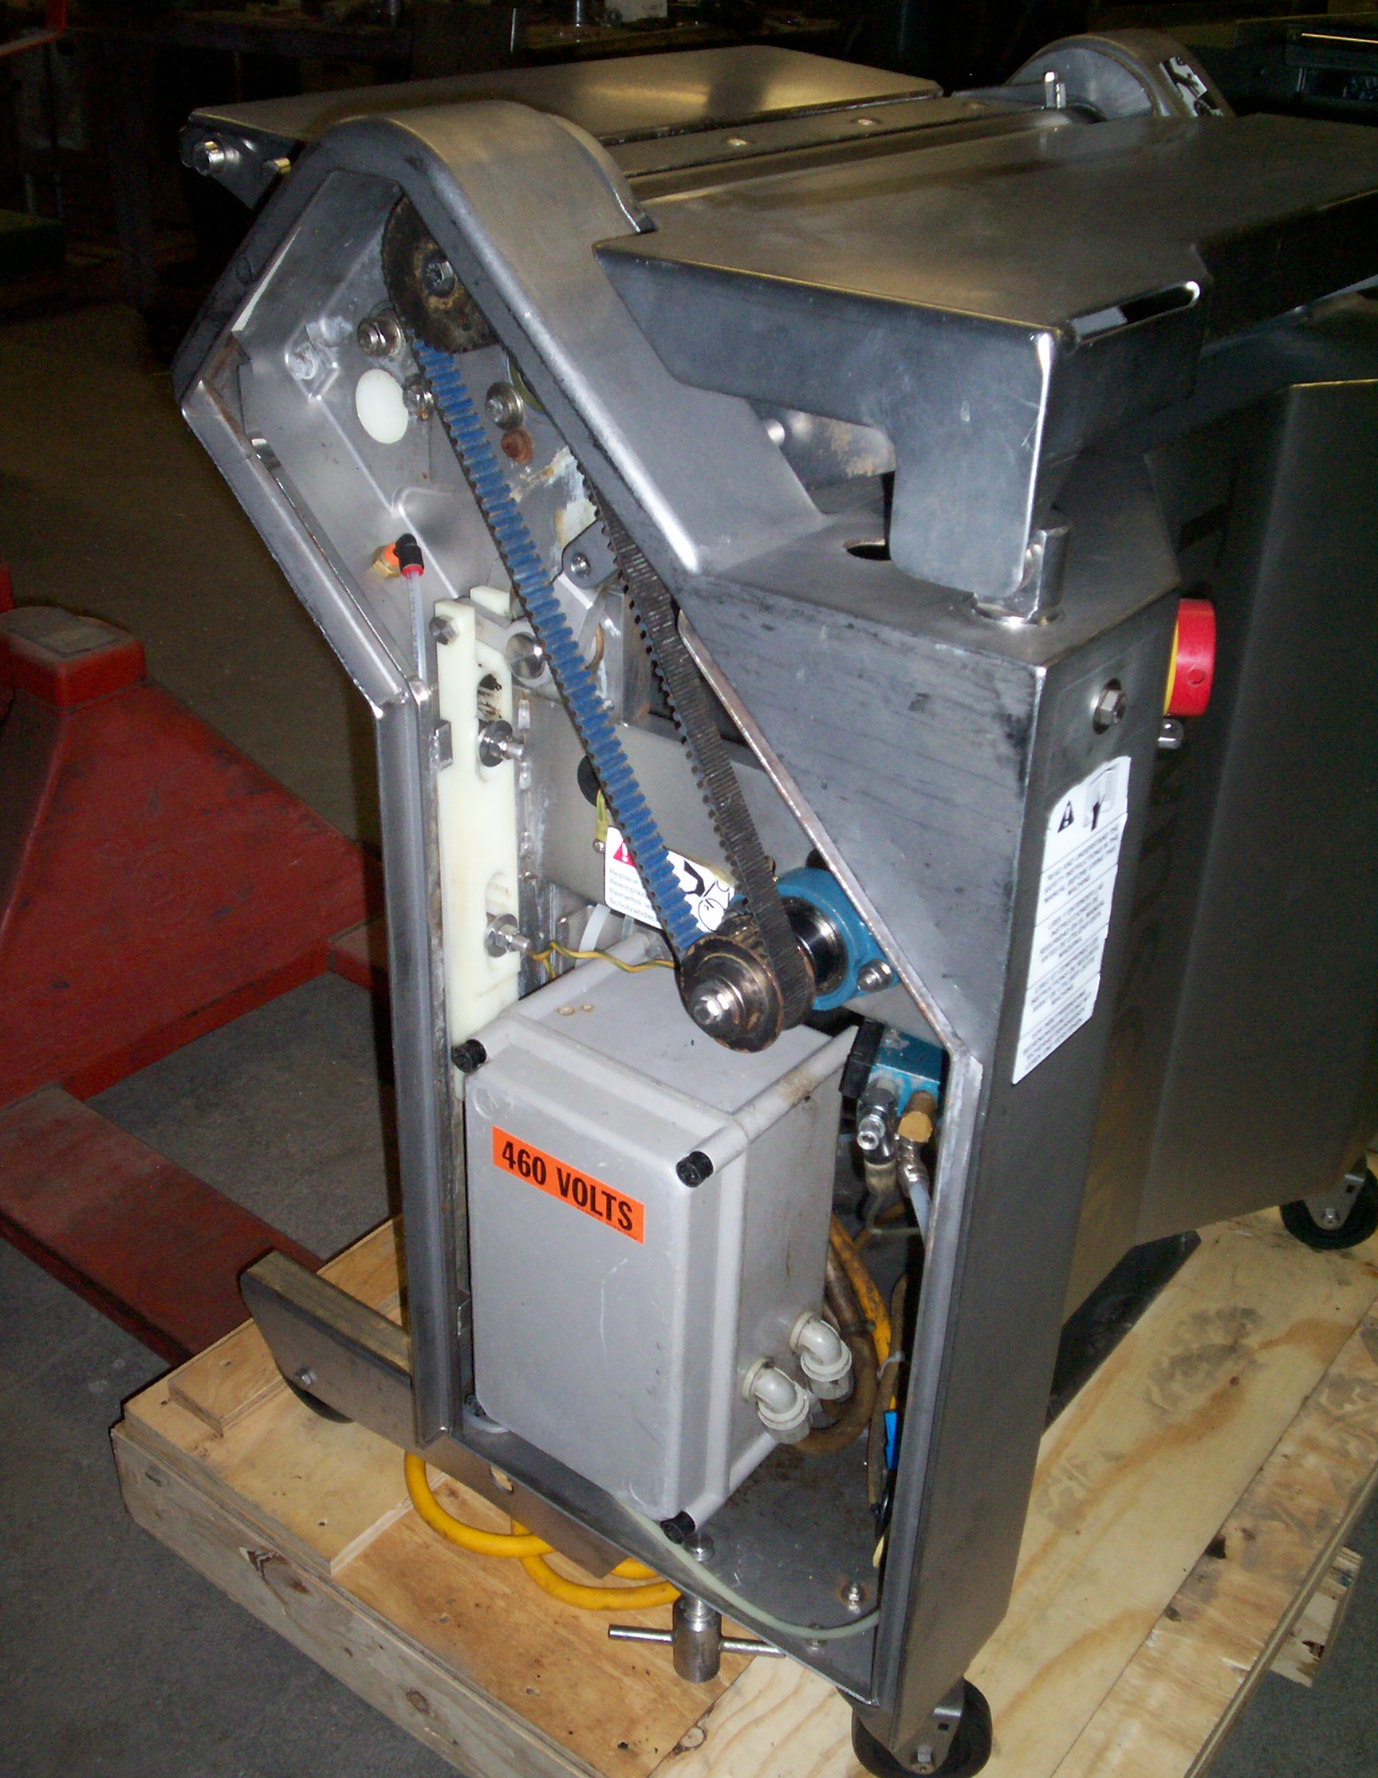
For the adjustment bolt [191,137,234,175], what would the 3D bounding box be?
[{"bbox_3d":[-0.274,-0.421,1.098,0.019,0.019,0.013,22,35,31],"label":"adjustment bolt"}]

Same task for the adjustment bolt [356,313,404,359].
[{"bbox_3d":[-0.166,-0.297,1.025,0.024,0.024,0.018,22,36,31],"label":"adjustment bolt"}]

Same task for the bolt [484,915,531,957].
[{"bbox_3d":[-0.102,0.030,1.113,0.024,0.025,0.025,22,36,31],"label":"bolt"}]

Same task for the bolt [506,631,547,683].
[{"bbox_3d":[-0.087,-0.124,1.029,0.026,0.026,0.010,22,35,31],"label":"bolt"}]

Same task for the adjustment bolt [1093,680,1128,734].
[{"bbox_3d":[0.182,-0.078,0.824,0.008,0.022,0.022,22,35,31],"label":"adjustment bolt"}]

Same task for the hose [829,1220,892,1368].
[{"bbox_3d":[0.108,0.252,1.201,0.048,0.095,0.035,22,35,31],"label":"hose"}]

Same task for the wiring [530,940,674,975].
[{"bbox_3d":[-0.053,0.042,1.159,0.095,0.028,0.030,4,30,4],"label":"wiring"}]

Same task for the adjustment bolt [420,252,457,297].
[{"bbox_3d":[-0.123,-0.301,0.936,0.021,0.021,0.012,22,36,31],"label":"adjustment bolt"}]

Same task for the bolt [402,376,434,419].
[{"bbox_3d":[-0.146,-0.265,1.032,0.022,0.022,0.010,22,35,31],"label":"bolt"}]

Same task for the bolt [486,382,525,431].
[{"bbox_3d":[-0.096,-0.251,0.997,0.025,0.025,0.009,22,35,31],"label":"bolt"}]

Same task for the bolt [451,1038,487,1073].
[{"bbox_3d":[-0.129,0.097,1.116,0.017,0.017,0.014,22,35,31],"label":"bolt"}]

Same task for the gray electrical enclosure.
[{"bbox_3d":[-0.019,0.213,1.187,0.181,0.288,0.166,22,36,31],"label":"gray electrical enclosure"}]

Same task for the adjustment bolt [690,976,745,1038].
[{"bbox_3d":[0.012,0.062,0.986,0.033,0.033,0.019,22,36,31],"label":"adjustment bolt"}]

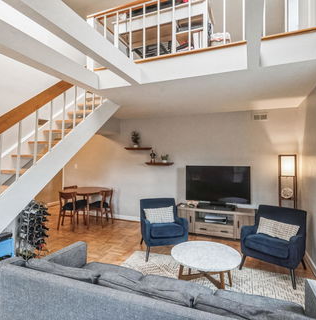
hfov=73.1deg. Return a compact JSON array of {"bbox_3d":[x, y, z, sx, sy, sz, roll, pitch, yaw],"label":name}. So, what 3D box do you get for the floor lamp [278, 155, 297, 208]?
[{"bbox_3d":[2.260,0.679,3.720,0.250,1.515,0.250,0,0,27],"label":"floor lamp"}]

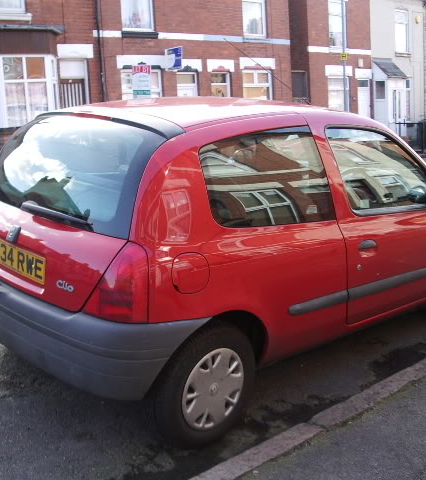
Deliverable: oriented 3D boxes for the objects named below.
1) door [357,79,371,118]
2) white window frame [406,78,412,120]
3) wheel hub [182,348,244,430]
[{"bbox_3d":[5.376,-4.534,23.009,0.800,2.250,0.120,-14,15,-42],"label":"door"},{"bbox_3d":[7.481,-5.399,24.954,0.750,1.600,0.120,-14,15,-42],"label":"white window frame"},{"bbox_3d":[0.003,0.629,2.722,0.365,0.365,0.060,-11,18,-43],"label":"wheel hub"}]

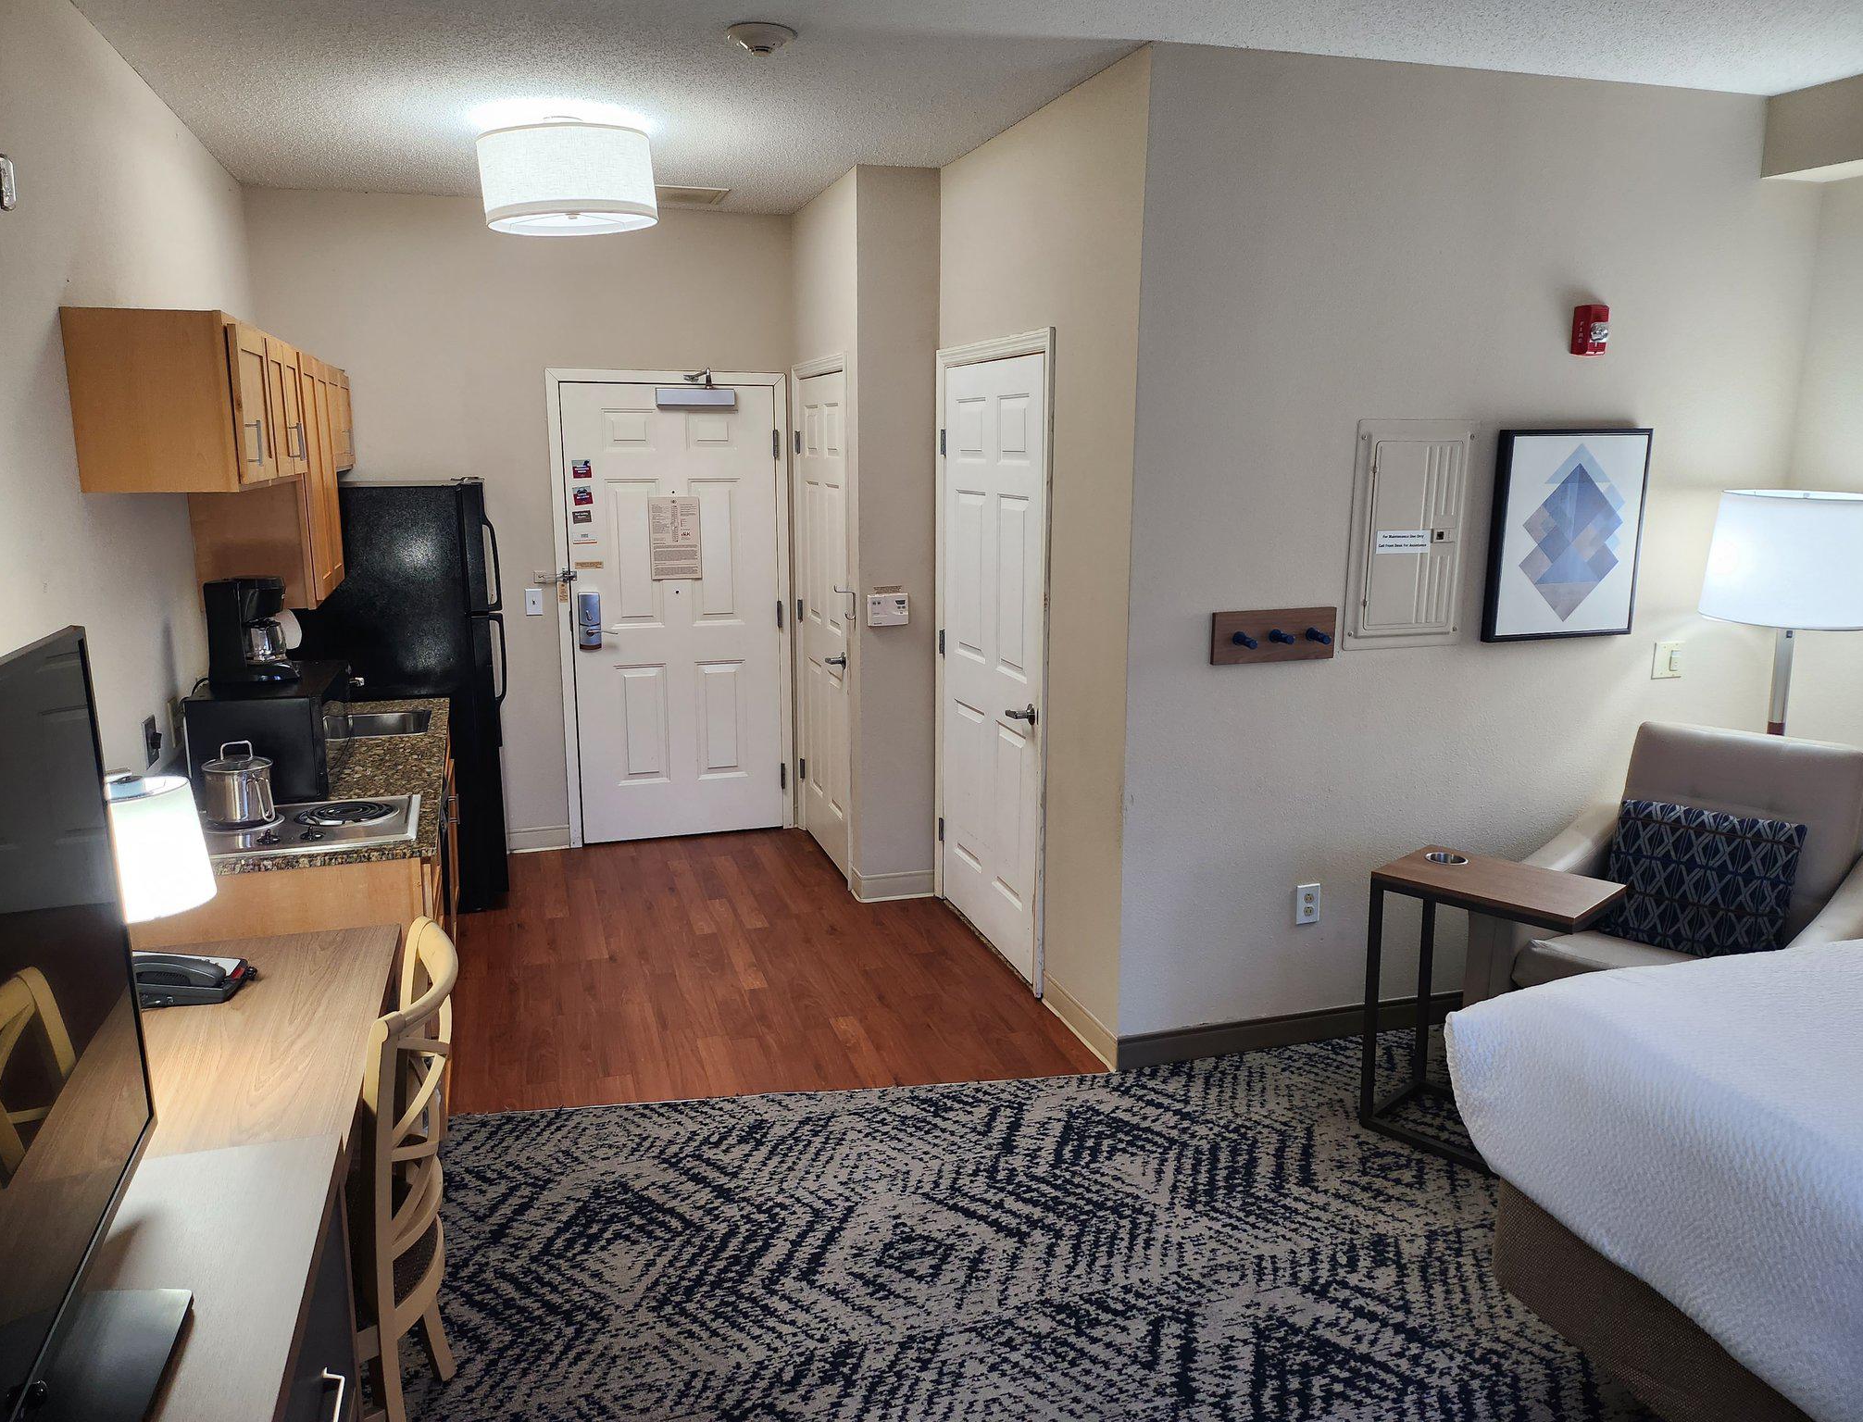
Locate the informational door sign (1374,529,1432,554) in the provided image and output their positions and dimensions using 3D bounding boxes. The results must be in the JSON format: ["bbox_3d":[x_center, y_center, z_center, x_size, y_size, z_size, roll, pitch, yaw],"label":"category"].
[{"bbox_3d":[1.348,-0.481,3.744,0.183,0.062,0.004,-4,12,-18],"label":"informational door sign"}]

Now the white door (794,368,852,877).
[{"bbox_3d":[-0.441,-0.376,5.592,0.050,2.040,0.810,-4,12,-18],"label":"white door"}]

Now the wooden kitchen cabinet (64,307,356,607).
[{"bbox_3d":[-2.102,-0.724,4.126,0.331,0.784,2.535,-3,12,-18],"label":"wooden kitchen cabinet"}]

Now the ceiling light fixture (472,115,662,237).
[{"bbox_3d":[-1.151,-1.693,4.151,0.530,0.305,0.530,-3,12,-18],"label":"ceiling light fixture"}]

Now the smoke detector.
[{"bbox_3d":[-0.413,-1.637,3.224,0.171,0.054,0.171,0,11,0],"label":"smoke detector"}]

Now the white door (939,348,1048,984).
[{"bbox_3d":[0.220,-0.171,4.611,0.050,2.030,0.920,-3,12,-18],"label":"white door"}]

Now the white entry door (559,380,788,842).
[{"bbox_3d":[-1.135,-0.420,5.893,0.912,2.030,0.050,-3,12,-18],"label":"white entry door"}]

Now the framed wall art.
[{"bbox_3d":[1.887,-0.521,3.899,0.522,0.613,0.040,-4,12,-18],"label":"framed wall art"}]

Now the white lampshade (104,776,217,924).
[{"bbox_3d":[-1.467,0.254,2.404,0.280,0.212,0.280,-3,12,-18],"label":"white lampshade"}]

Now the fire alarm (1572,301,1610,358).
[{"bbox_3d":[1.891,-1.089,3.769,0.075,0.133,0.062,-4,12,-18],"label":"fire alarm"}]

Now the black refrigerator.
[{"bbox_3d":[-2.092,-0.080,5.175,0.790,1.640,0.720,-4,12,-18],"label":"black refrigerator"}]

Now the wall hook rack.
[{"bbox_3d":[0.970,-0.202,3.643,0.386,0.143,0.085,-4,12,-18],"label":"wall hook rack"}]

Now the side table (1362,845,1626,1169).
[{"bbox_3d":[1.426,0.768,3.378,0.487,0.703,0.333,11,16,43],"label":"side table"}]

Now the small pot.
[{"bbox_3d":[-1.738,0.179,3.318,0.185,0.200,0.165,3,12,16],"label":"small pot"}]

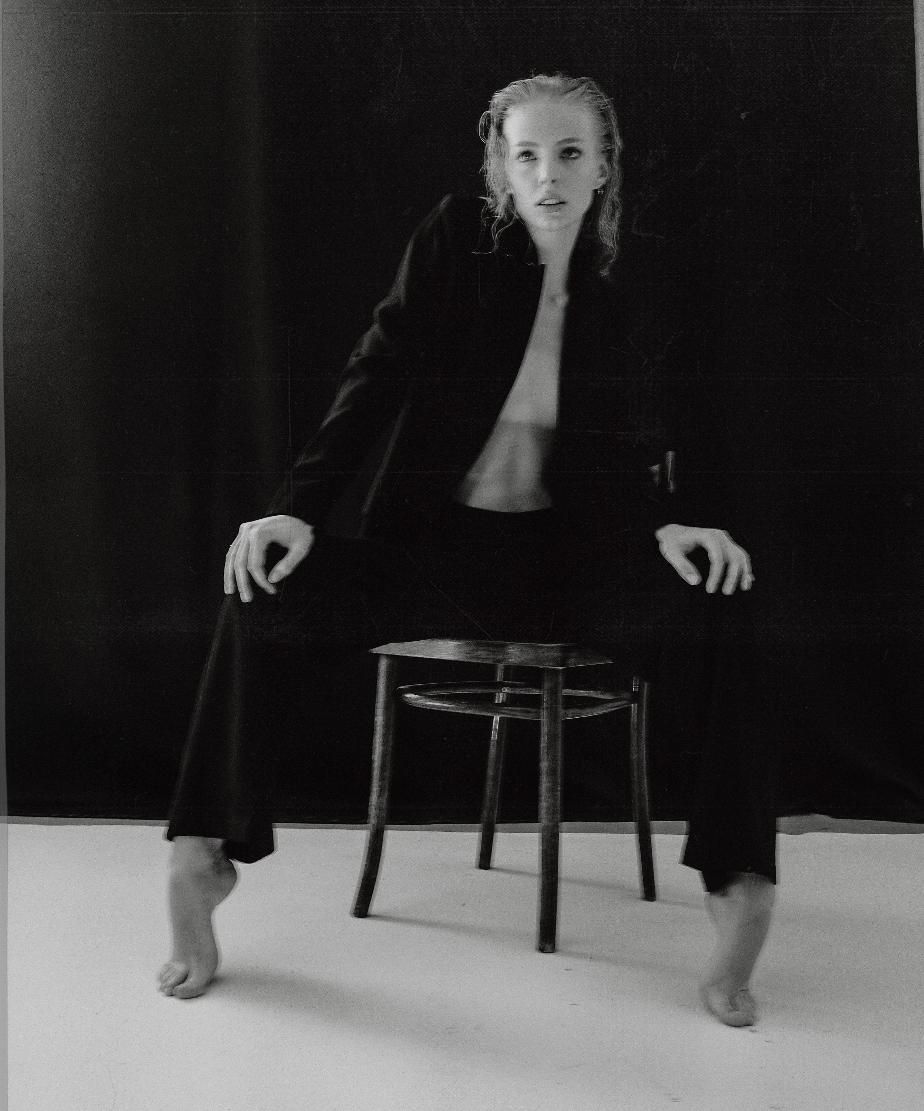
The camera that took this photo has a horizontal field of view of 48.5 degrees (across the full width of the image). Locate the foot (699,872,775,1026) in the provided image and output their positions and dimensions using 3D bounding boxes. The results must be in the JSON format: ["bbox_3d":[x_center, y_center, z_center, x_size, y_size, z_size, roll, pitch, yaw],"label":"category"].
[{"bbox_3d":[0.383,0.529,1.437,0.090,0.210,0.160,1,-3,-12],"label":"foot"}]

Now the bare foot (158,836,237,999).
[{"bbox_3d":[-0.388,0.518,1.517,0.090,0.225,0.160,-1,-3,28],"label":"bare foot"}]

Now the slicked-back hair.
[{"bbox_3d":[0.142,-0.565,1.583,0.205,0.280,0.200,0,-3,8],"label":"slicked-back hair"}]

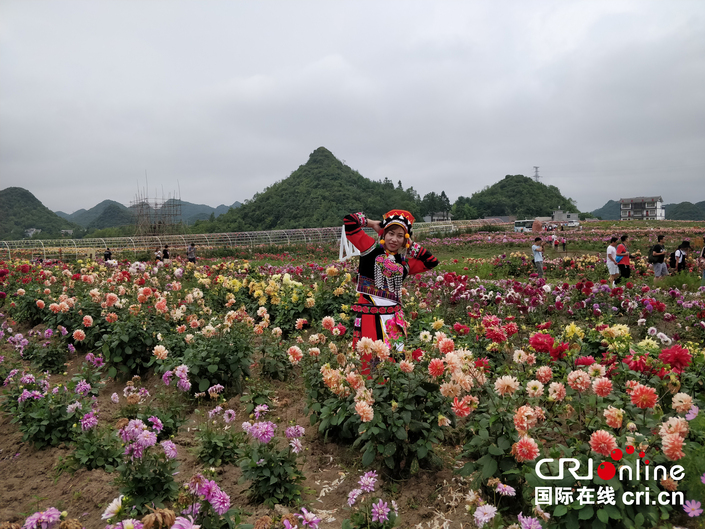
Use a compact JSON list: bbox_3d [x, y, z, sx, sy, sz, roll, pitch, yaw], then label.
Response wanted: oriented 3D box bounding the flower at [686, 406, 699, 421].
[{"bbox_3d":[1.460,0.640,2.100,0.052,0.060,0.042,0,4,-5],"label":"flower"}]

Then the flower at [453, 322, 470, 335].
[{"bbox_3d":[0.818,0.480,3.650,0.127,0.093,0.090,1,3,13],"label":"flower"}]

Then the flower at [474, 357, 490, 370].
[{"bbox_3d":[0.877,0.668,3.300,0.110,0.090,0.095,1,-12,13],"label":"flower"}]

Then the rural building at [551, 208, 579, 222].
[{"bbox_3d":[71.886,-16.453,168.000,9.112,4.800,8.000,0,3,9],"label":"rural building"}]

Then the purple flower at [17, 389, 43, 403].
[{"bbox_3d":[-2.206,0.898,3.350,0.164,0.096,0.106,0,3,0],"label":"purple flower"}]

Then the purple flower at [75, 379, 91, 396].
[{"bbox_3d":[-1.961,0.893,3.550,0.116,0.131,0.111,-2,5,-29],"label":"purple flower"}]

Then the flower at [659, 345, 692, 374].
[{"bbox_3d":[1.982,0.583,3.000,0.209,0.184,0.156,3,5,34],"label":"flower"}]

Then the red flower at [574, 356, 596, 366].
[{"bbox_3d":[1.382,0.575,2.900,0.130,0.065,0.115,0,-6,0],"label":"red flower"}]

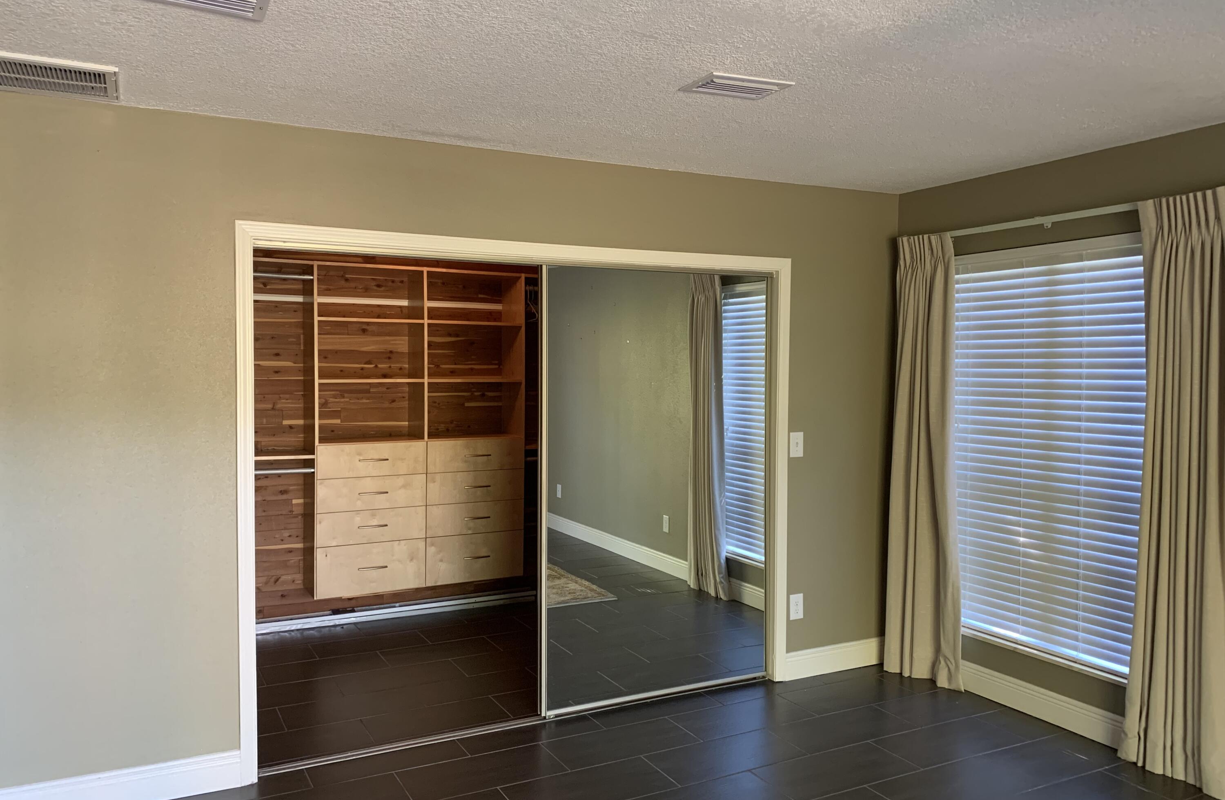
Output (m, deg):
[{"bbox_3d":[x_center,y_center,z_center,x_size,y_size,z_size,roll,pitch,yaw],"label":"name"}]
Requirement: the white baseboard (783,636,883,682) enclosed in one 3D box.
[{"bbox_3d":[1.168,1.324,4.712,0.723,0.142,0.020,-1,2,-27],"label":"white baseboard"}]

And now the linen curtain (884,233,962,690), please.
[{"bbox_3d":[1.546,0.294,4.548,0.145,2.205,0.405,-1,2,-27],"label":"linen curtain"}]

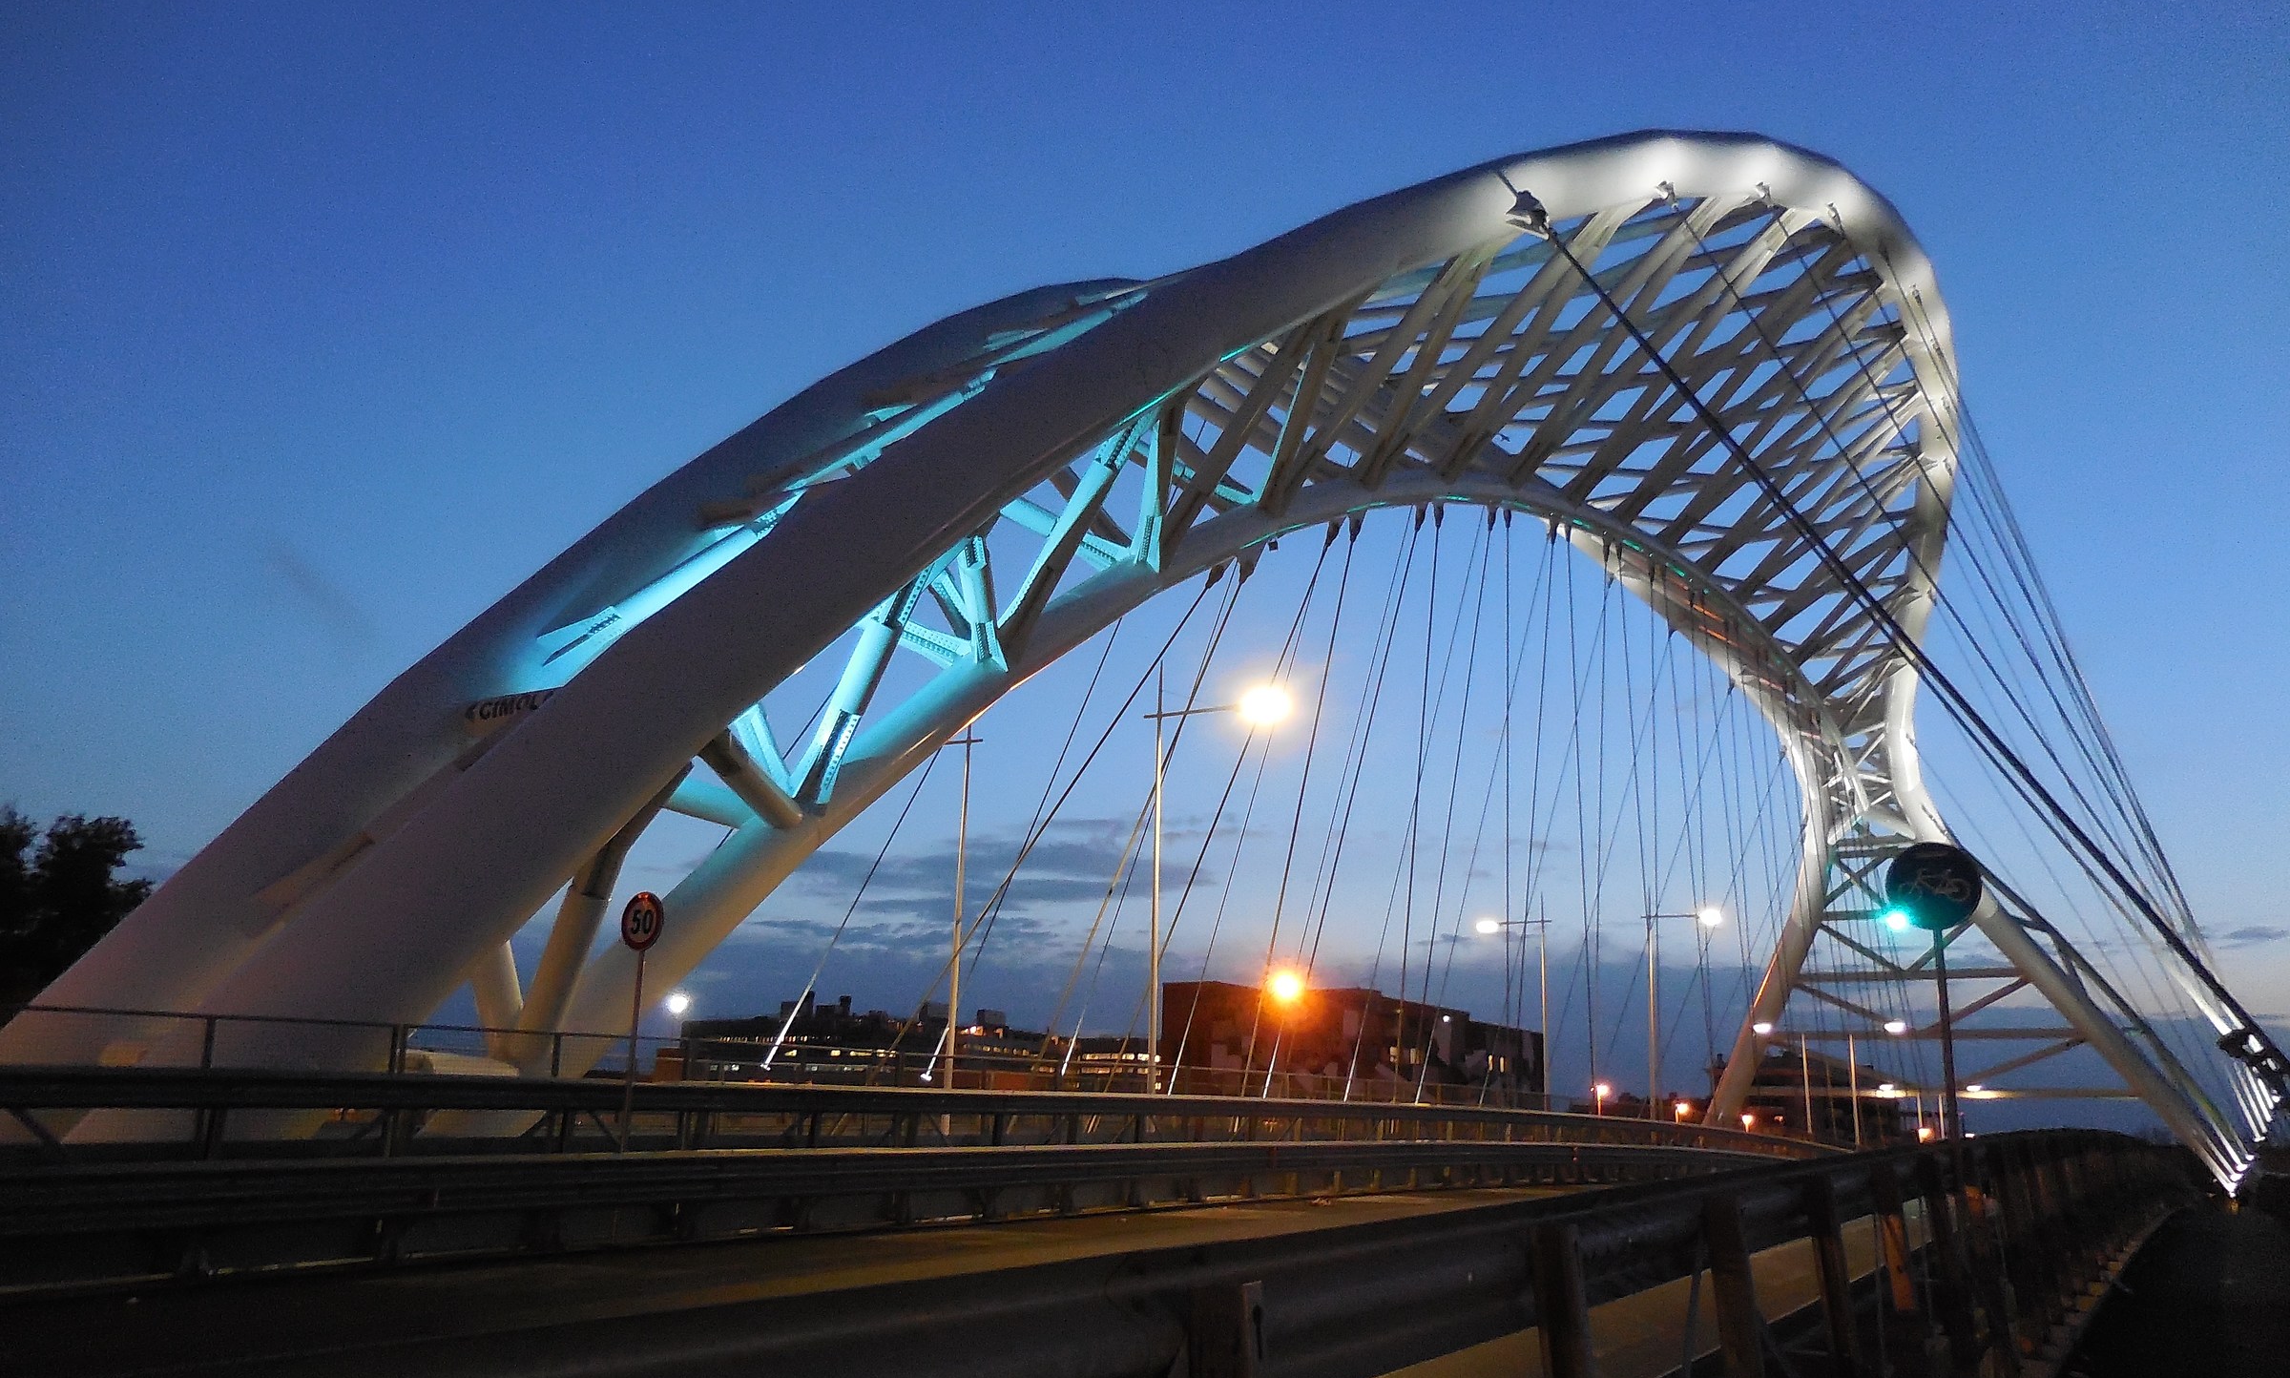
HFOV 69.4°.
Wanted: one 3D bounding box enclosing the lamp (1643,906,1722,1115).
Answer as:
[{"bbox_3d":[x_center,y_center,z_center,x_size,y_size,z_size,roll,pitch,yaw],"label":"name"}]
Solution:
[{"bbox_3d":[15.148,9.486,46.162,2.300,7.900,0.400,-7,-15,33],"label":"lamp"}]

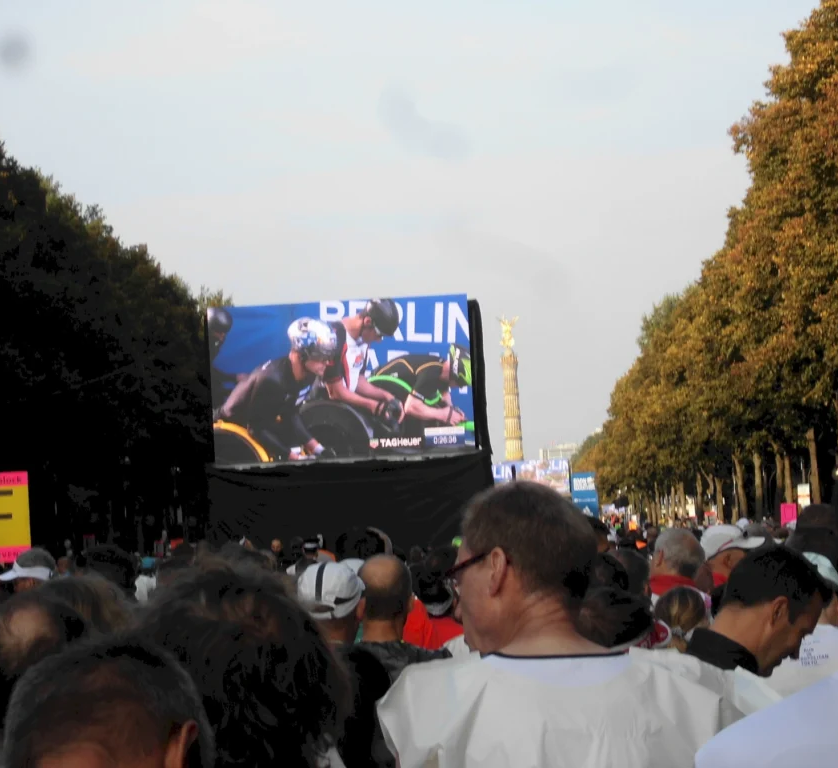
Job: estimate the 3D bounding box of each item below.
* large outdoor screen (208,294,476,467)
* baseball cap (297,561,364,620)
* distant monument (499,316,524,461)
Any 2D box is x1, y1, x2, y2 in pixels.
[{"bbox_3d":[-2.047,-0.093,88.210,6.900,4.180,0.350,-3,-2,1],"label":"large outdoor screen"},{"bbox_3d":[-0.248,0.586,9.400,0.180,0.168,0.265,-4,-2,22],"label":"baseball cap"},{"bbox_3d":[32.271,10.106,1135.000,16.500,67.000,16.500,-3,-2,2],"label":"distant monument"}]

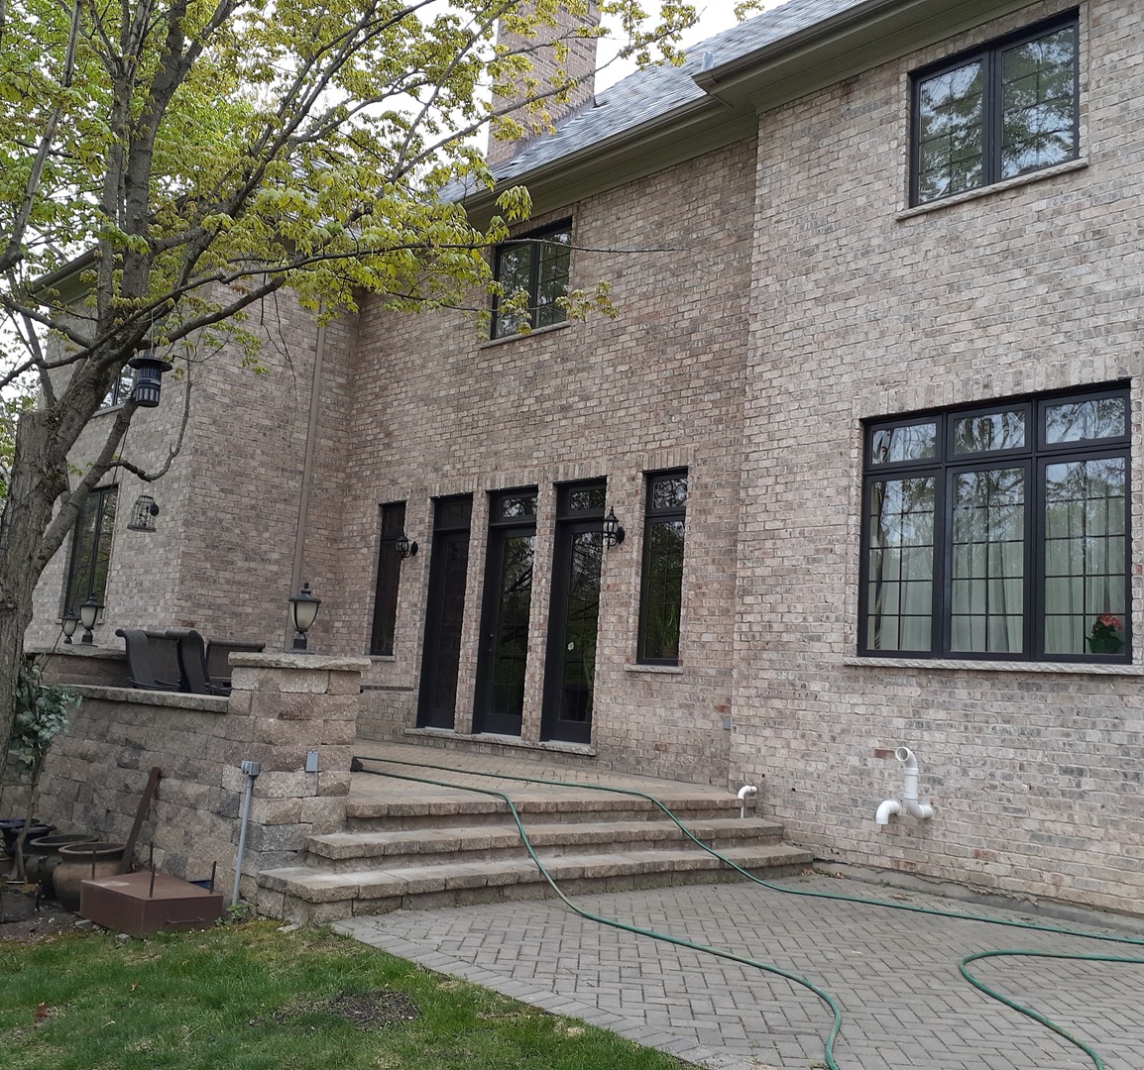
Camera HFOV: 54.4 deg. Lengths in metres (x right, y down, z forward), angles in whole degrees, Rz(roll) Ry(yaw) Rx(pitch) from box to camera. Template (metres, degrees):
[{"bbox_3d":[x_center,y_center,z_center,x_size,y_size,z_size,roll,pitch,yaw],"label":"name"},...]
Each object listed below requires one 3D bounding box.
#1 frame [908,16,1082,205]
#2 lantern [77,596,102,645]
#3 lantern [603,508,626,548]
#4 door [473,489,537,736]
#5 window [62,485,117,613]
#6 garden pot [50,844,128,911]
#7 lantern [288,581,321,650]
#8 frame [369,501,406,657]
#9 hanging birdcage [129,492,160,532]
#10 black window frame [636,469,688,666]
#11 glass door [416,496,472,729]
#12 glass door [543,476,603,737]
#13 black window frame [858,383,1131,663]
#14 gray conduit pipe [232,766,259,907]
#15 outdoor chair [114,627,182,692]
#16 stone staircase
[{"bbox_3d":[3.377,-3.365,8.929,0.120,1.220,1.400,12,-11,-44],"label":"frame"},{"bbox_3d":[-3.981,0.705,9.200,0.200,0.430,0.200,11,-11,-44],"label":"lantern"},{"bbox_3d":[0.425,-0.055,11.305,0.240,0.420,0.160,11,-11,-44],"label":"lantern"},{"bbox_3d":[-0.691,0.854,12.612,0.130,2.770,0.900,11,-11,-44],"label":"door"},{"bbox_3d":[-6.723,0.282,15.744,0.120,1.820,1.600,11,-11,-44],"label":"window"},{"bbox_3d":[-2.773,1.982,6.450,0.440,0.345,0.440,12,-11,-44],"label":"garden pot"},{"bbox_3d":[-1.722,0.513,7.088,0.210,0.445,0.210,12,-11,-44],"label":"lantern"},{"bbox_3d":[-2.282,0.566,14.300,0.120,1.950,0.580,11,-11,-44],"label":"frame"},{"bbox_3d":[-2.154,-0.112,5.600,0.160,0.200,0.150,6,-8,-21],"label":"hanging birdcage"},{"bbox_3d":[0.938,0.323,11.077,0.120,1.920,0.550,12,-11,-44],"label":"black window frame"},{"bbox_3d":[-1.485,0.917,13.459,0.140,2.800,0.800,12,-11,-44],"label":"glass door"},{"bbox_3d":[0.073,0.794,11.882,0.140,2.790,0.800,12,-11,-44],"label":"glass door"},{"bbox_3d":[3.156,-0.039,8.413,0.130,1.960,2.110,11,-11,-44],"label":"black window frame"},{"bbox_3d":[-1.879,1.706,6.314,0.090,0.790,0.090,12,-11,-44],"label":"gray conduit pipe"},{"bbox_3d":[-3.268,1.346,9.050,0.680,1.070,0.600,4,-8,-2],"label":"outdoor chair"},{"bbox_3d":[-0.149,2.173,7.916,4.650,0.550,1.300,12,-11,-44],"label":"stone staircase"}]

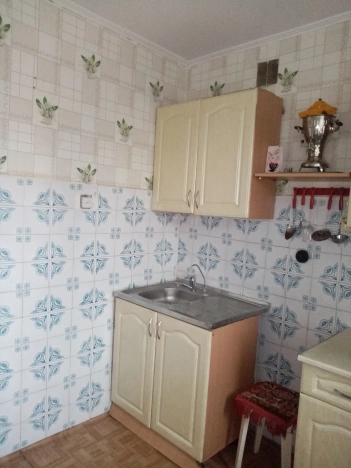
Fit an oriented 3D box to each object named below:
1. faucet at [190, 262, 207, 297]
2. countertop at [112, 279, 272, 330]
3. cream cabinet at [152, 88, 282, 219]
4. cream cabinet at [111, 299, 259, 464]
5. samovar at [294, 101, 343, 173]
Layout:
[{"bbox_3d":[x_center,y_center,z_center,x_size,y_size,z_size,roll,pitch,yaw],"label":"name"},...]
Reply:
[{"bbox_3d":[0.152,0.306,2.329,0.145,0.212,0.045,2,5,-10],"label":"faucet"},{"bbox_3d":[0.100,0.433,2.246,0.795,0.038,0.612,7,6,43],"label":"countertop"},{"bbox_3d":[0.240,-0.484,2.318,0.805,0.719,0.293,7,6,44],"label":"cream cabinet"},{"bbox_3d":[0.041,0.855,2.232,0.775,0.821,0.505,7,6,42],"label":"cream cabinet"},{"bbox_3d":[0.732,-0.505,1.839,0.260,0.390,0.245,7,6,43],"label":"samovar"}]

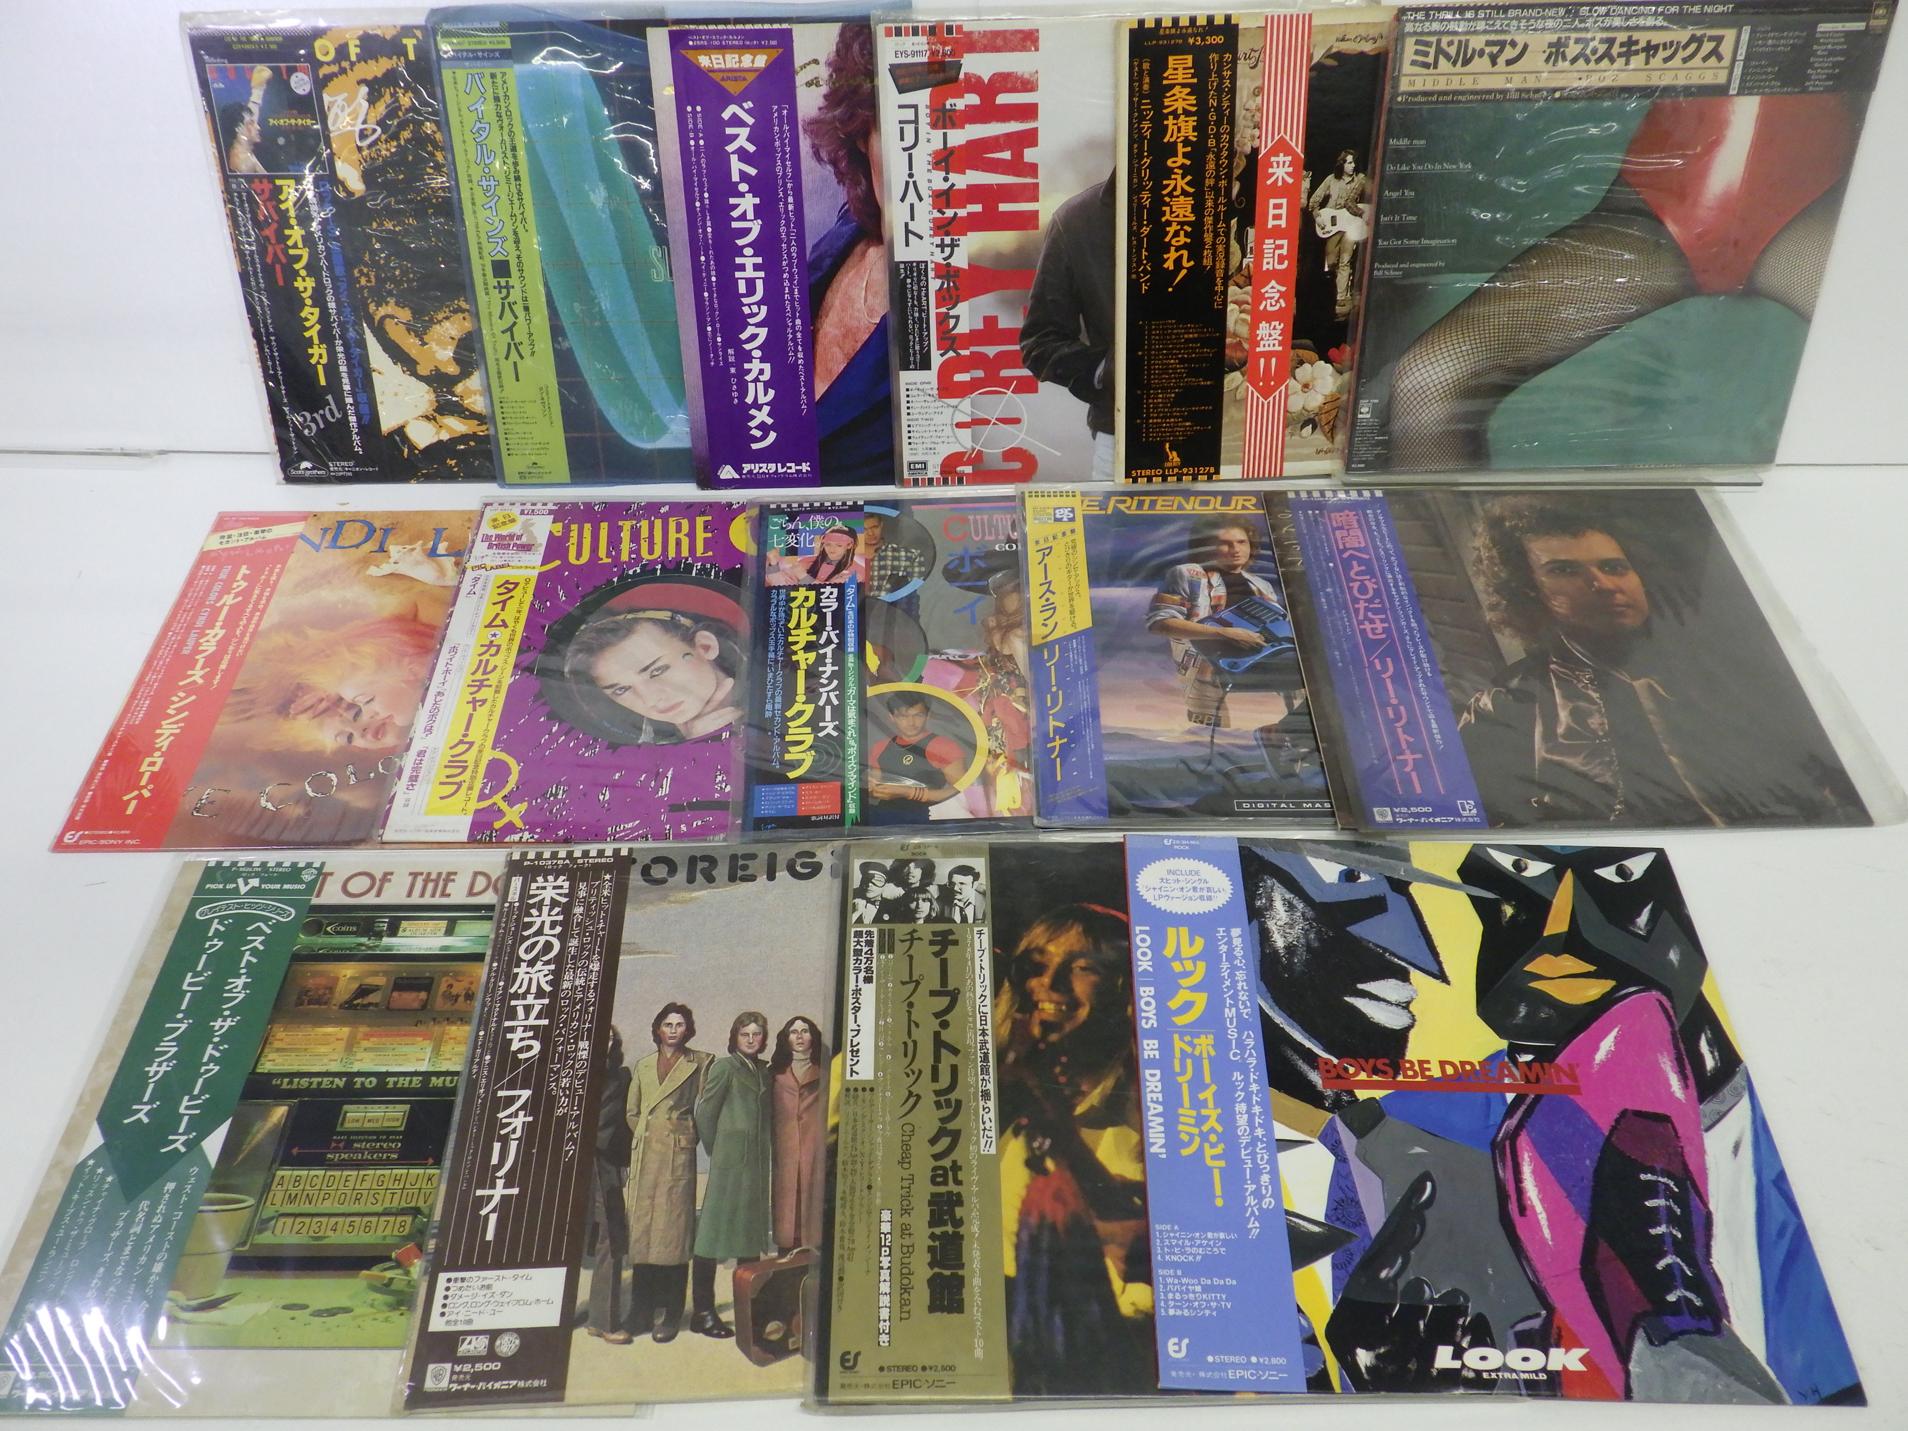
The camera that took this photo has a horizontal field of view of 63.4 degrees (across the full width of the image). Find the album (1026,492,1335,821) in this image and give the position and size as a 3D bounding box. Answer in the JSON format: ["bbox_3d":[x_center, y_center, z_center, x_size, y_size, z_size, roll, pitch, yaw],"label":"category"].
[{"bbox_3d":[0.210,-0.049,1.028,0.315,0.007,0.315,-1,47,0],"label":"album"}]

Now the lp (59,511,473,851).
[{"bbox_3d":[-0.380,-0.035,1.024,0.315,0.007,0.315,-1,47,0],"label":"lp"}]

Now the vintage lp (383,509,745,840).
[{"bbox_3d":[-0.184,-0.040,1.025,0.315,0.007,0.315,-1,47,0],"label":"vintage lp"}]

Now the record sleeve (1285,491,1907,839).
[{"bbox_3d":[0.385,-0.047,1.023,0.315,0.007,0.315,-1,47,0],"label":"record sleeve"}]

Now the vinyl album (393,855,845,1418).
[{"bbox_3d":[-0.097,0.193,0.807,0.315,0.007,0.315,-2,47,-1],"label":"vinyl album"}]

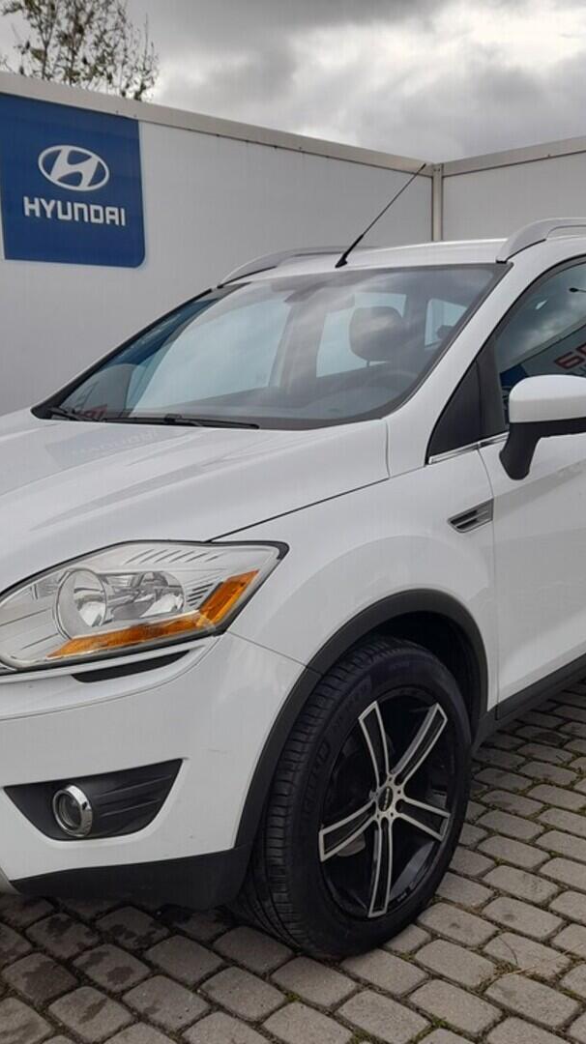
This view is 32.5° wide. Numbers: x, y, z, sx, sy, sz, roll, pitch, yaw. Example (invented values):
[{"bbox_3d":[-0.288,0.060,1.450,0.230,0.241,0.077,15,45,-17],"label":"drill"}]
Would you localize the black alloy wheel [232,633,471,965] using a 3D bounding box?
[{"bbox_3d":[0.145,0.595,2.241,0.235,0.690,0.690,6,13,42],"label":"black alloy wheel"}]

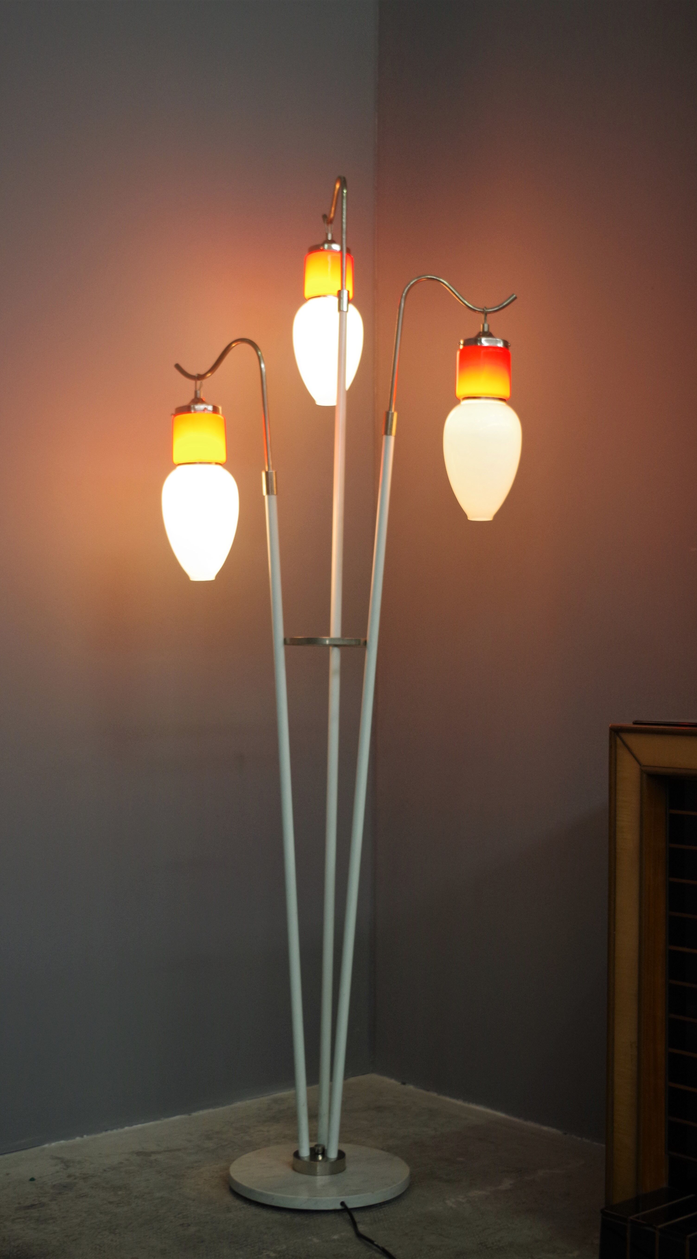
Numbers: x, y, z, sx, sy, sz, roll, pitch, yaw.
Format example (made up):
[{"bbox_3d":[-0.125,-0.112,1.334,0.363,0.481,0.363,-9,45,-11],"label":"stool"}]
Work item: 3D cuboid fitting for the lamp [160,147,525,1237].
[{"bbox_3d":[-0.022,0.036,2.581,0.623,1.766,0.517,1,-3,0],"label":"lamp"}]

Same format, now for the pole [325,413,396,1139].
[{"bbox_3d":[0.021,0.273,2.416,0.018,1.192,0.018,4,0,0],"label":"pole"}]

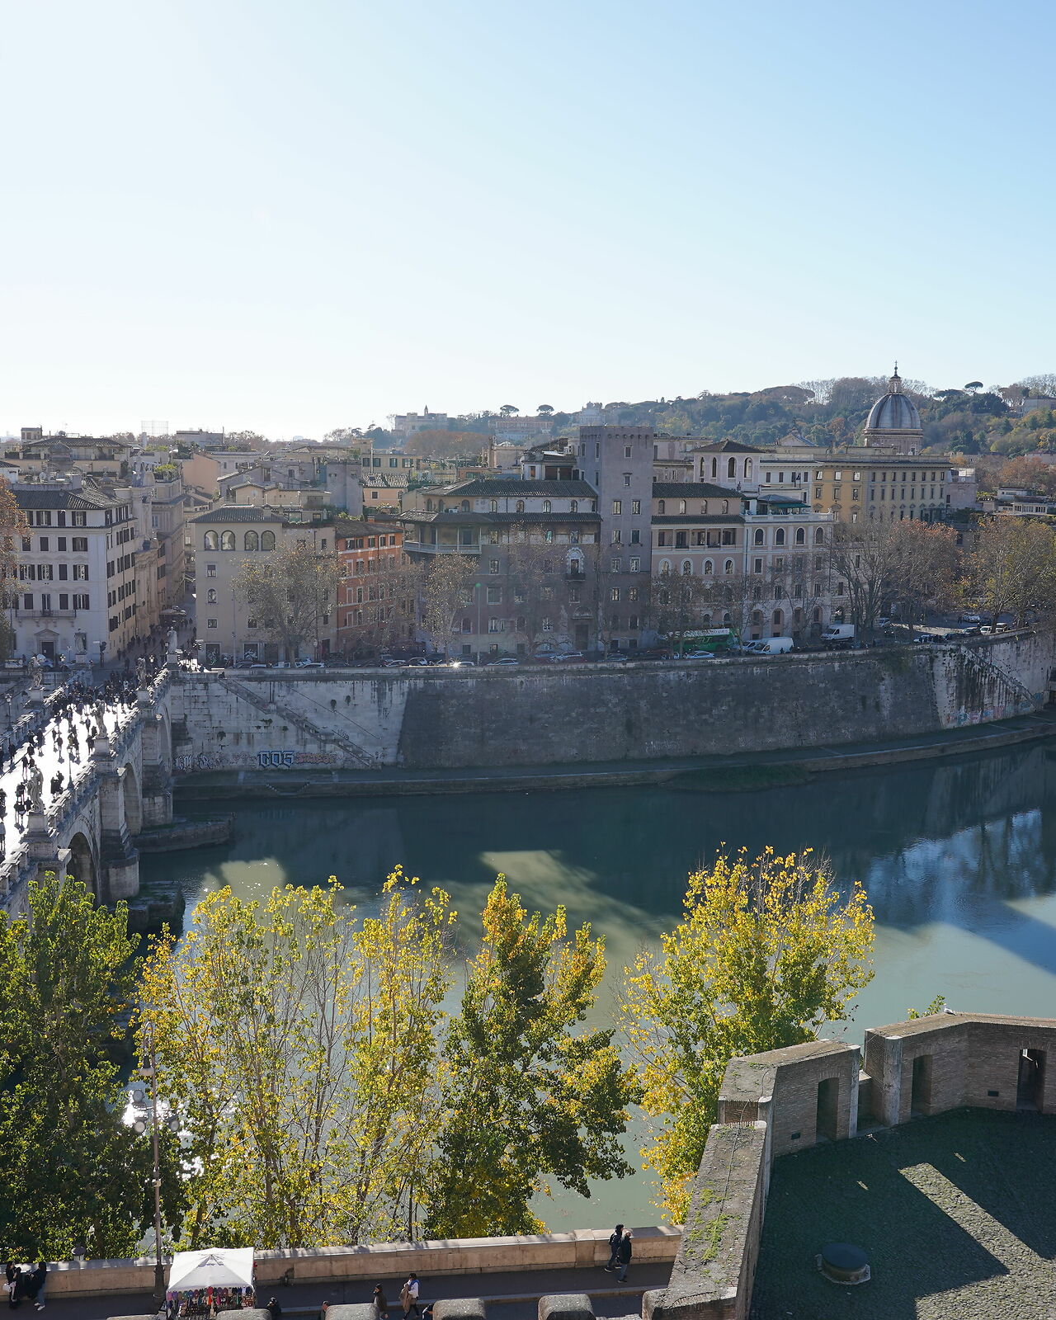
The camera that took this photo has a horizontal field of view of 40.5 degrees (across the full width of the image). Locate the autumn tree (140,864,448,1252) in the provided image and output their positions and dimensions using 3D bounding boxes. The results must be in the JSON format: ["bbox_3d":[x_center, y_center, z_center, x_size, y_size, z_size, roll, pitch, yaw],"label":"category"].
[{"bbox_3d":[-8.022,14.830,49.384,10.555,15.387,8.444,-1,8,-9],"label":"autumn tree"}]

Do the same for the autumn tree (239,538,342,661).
[{"bbox_3d":[-30.408,-7.679,183.122,12.994,15.923,12.345,-1,8,-9],"label":"autumn tree"}]

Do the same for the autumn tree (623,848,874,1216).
[{"bbox_3d":[9.590,17.380,62.430,10.000,17.760,9.500,2,9,9],"label":"autumn tree"}]

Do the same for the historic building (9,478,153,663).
[{"bbox_3d":[-60.030,-12.700,191.860,13.800,22.600,22.000,1,9,1],"label":"historic building"}]

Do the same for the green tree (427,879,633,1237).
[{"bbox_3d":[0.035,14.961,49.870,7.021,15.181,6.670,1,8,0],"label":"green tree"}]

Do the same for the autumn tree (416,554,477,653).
[{"bbox_3d":[-10.550,-7.000,185.730,7.500,13.740,7.000,0,9,-3],"label":"autumn tree"}]

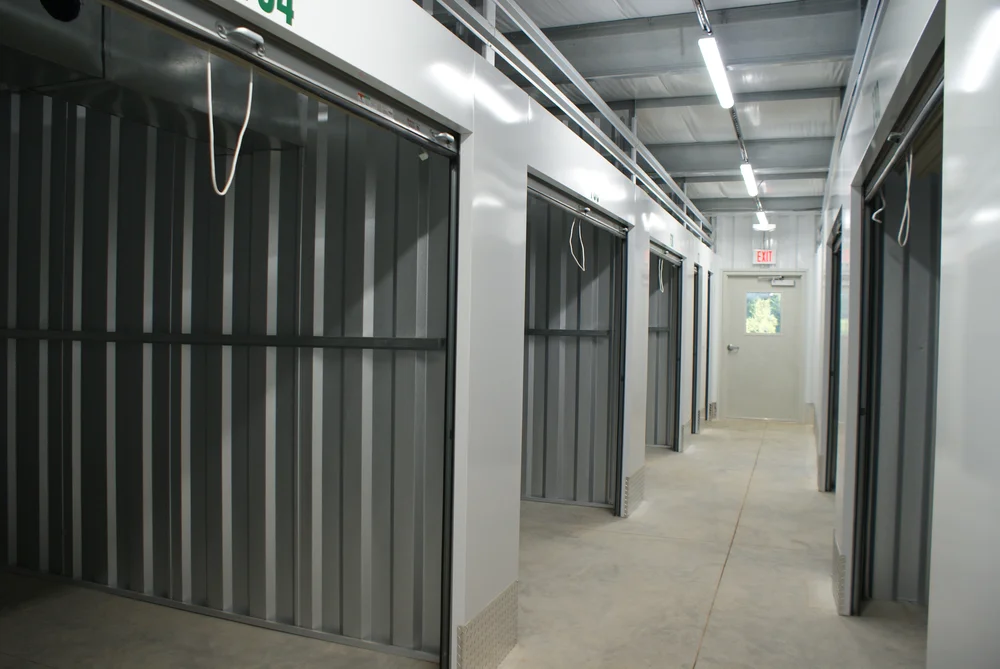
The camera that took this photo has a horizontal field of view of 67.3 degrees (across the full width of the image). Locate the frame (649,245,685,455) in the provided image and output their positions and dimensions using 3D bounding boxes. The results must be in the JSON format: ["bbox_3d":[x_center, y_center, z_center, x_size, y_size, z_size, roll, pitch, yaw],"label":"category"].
[{"bbox_3d":[1.552,0.255,7.203,0.130,2.145,2.266,2,1,21],"label":"frame"}]

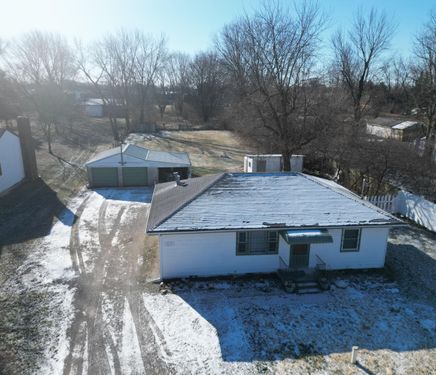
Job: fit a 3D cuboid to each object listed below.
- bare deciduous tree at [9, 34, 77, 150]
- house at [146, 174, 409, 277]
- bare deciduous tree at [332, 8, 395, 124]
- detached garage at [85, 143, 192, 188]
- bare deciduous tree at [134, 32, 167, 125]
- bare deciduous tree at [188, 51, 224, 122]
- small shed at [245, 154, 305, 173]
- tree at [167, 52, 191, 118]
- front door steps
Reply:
[{"bbox_3d":[-25.535,-13.875,51.609,9.890,17.510,9.390,-1,16,-7],"label":"bare deciduous tree"},{"bbox_3d":[2.689,1.471,21.536,13.270,4.850,8.670,-1,16,-7],"label":"house"},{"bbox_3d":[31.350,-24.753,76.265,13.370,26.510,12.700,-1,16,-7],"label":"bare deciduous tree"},{"bbox_3d":[-8.326,-2.638,38.097,10.610,3.570,6.320,-1,16,-7],"label":"detached garage"},{"bbox_3d":[-18.687,-30.111,96.991,8.840,24.470,8.390,-1,16,-7],"label":"bare deciduous tree"},{"bbox_3d":[-3.484,-30.178,104.593,10.720,20.860,10.190,-1,16,-7],"label":"bare deciduous tree"},{"bbox_3d":[6.352,-2.549,40.127,5.830,2.650,3.800,-1,16,-7],"label":"small shed"},{"bbox_3d":[-12.931,-33.185,114.287,7.820,21.200,7.430,-1,16,-7],"label":"tree"},{"bbox_3d":[4.410,4.779,17.863,2.350,0.500,1.650,-1,16,-7],"label":"front door steps"}]

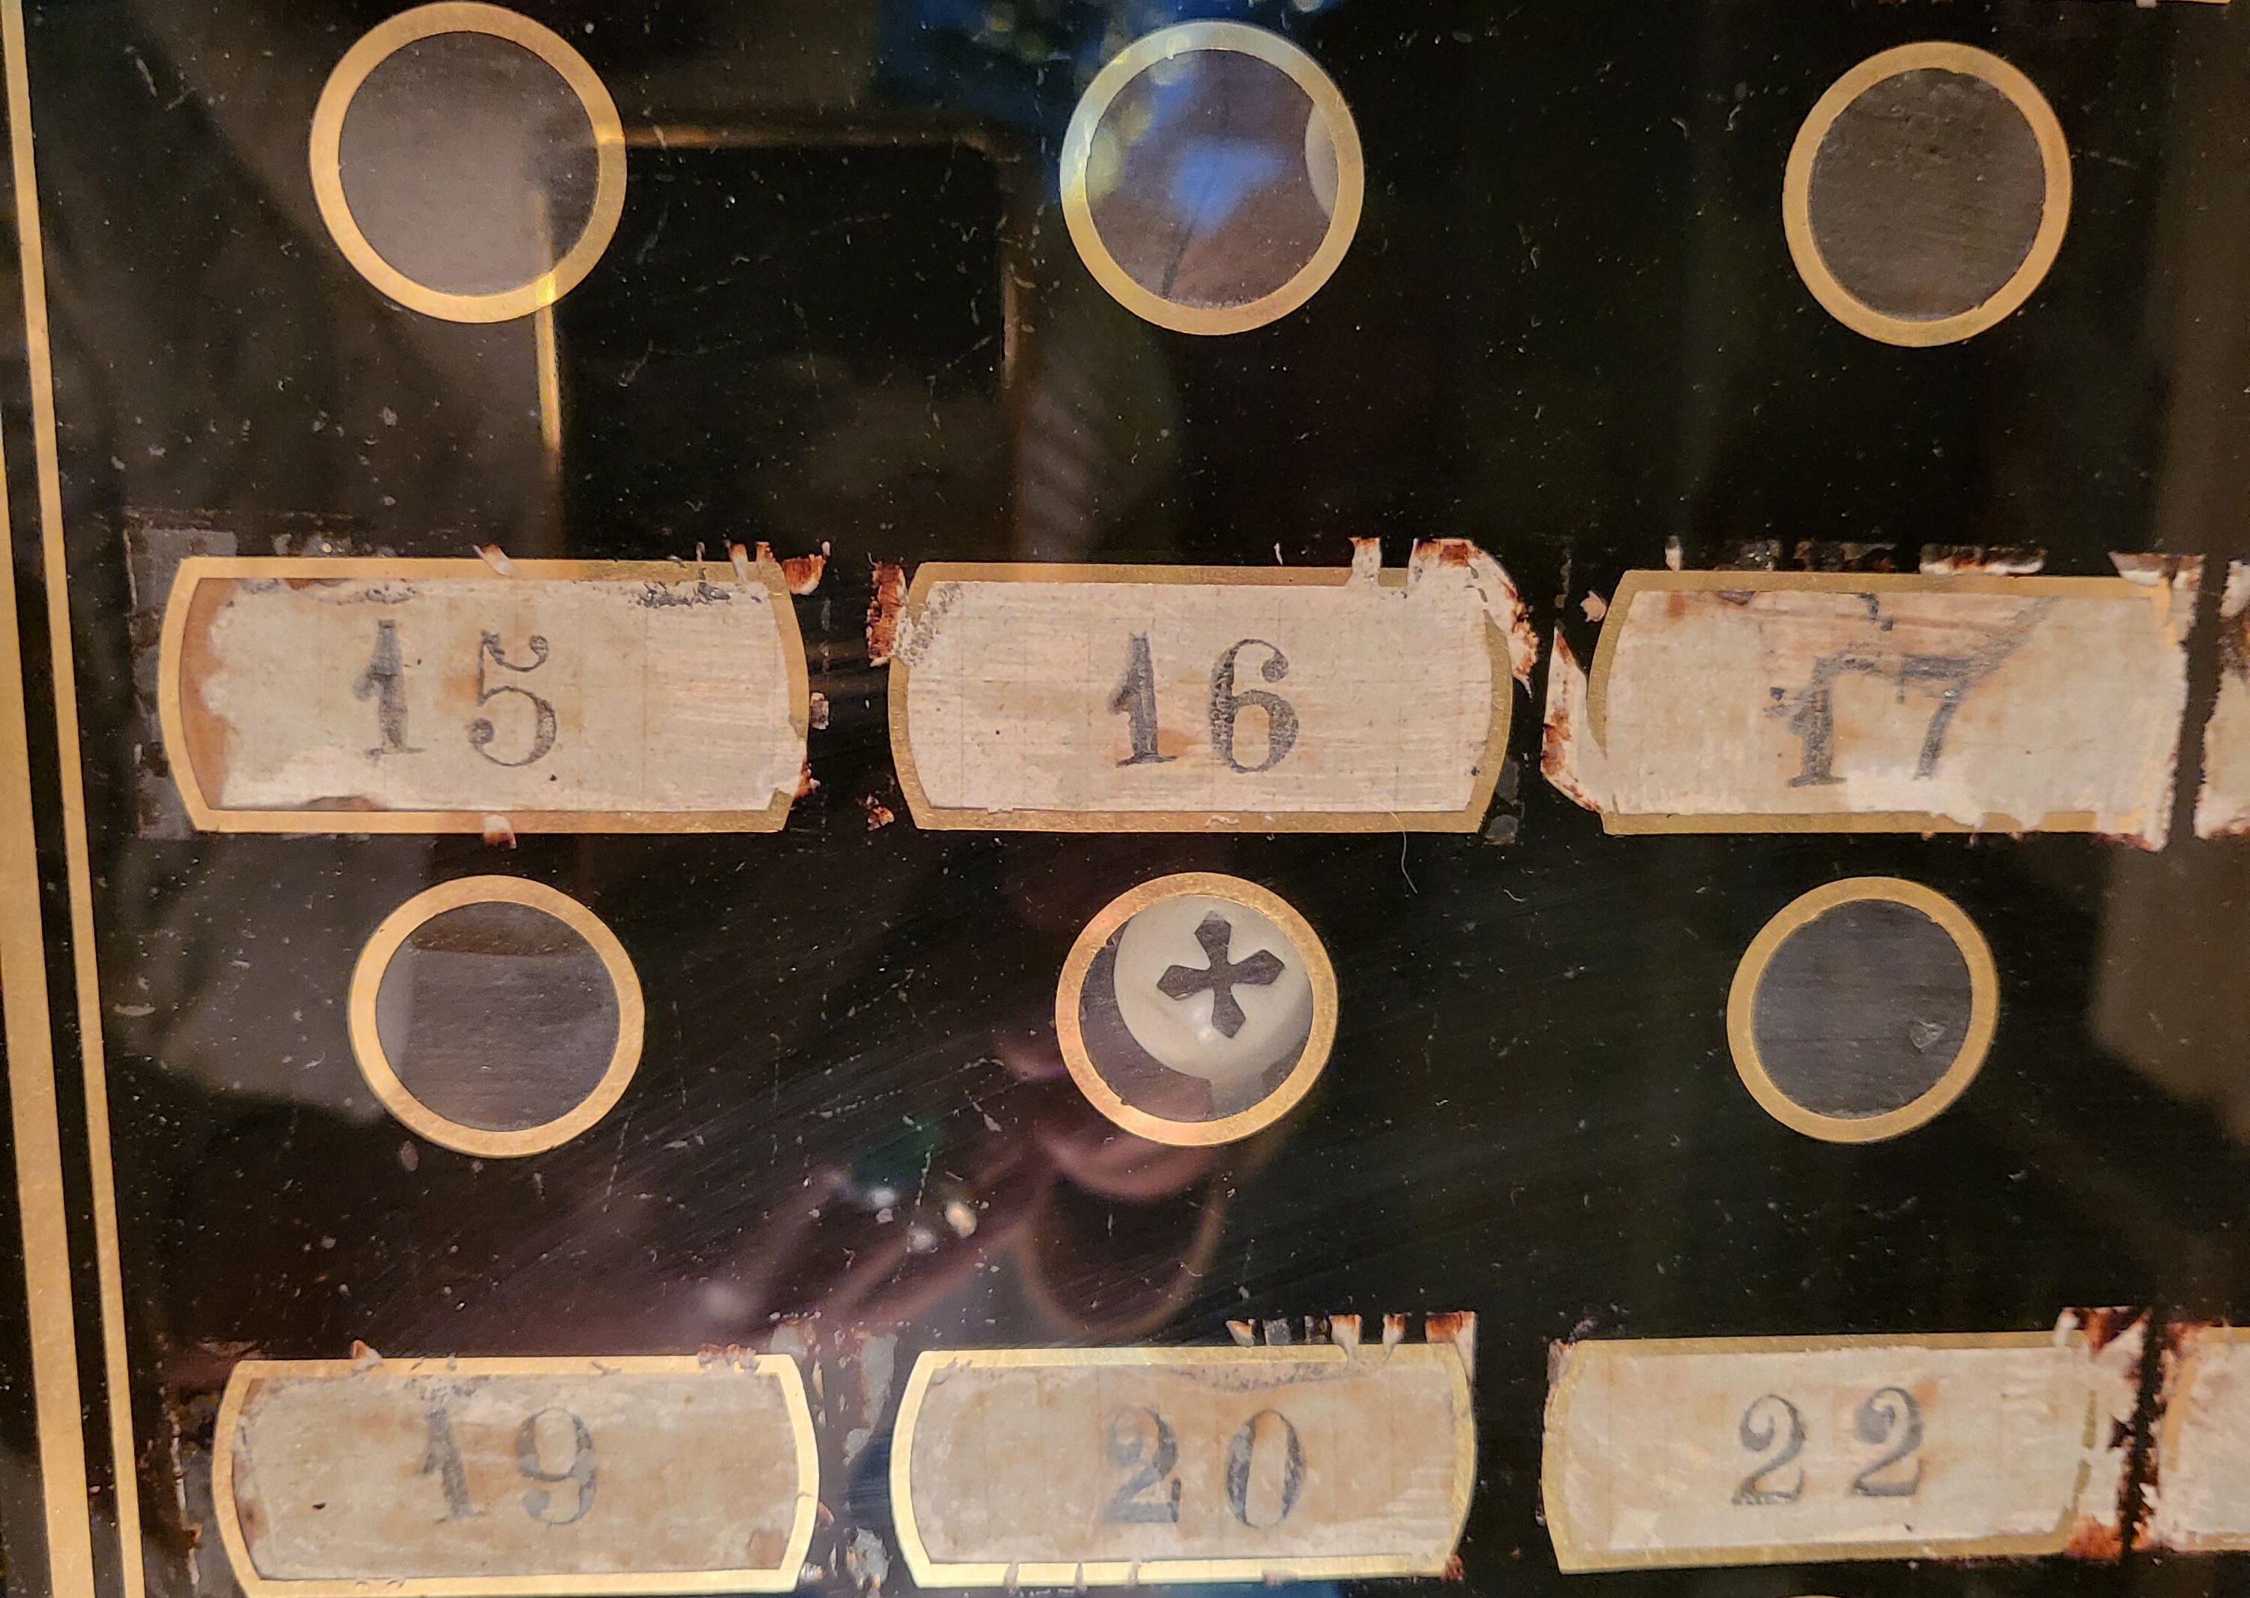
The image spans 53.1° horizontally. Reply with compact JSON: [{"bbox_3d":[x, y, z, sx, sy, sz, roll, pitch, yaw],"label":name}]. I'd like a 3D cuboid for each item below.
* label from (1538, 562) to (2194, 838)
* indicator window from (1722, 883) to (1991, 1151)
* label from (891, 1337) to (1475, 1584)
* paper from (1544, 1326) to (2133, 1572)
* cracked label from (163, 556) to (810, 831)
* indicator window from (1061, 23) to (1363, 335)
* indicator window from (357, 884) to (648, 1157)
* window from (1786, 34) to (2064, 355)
[{"bbox_3d":[0.065,-0.008,0.198,0.058,0.024,0.003,0,11,-4],"label":"label"},{"bbox_3d":[0.067,0.019,0.203,0.025,0.025,0.004,0,11,-4],"label":"indicator window"},{"bbox_3d":[0.006,0.061,0.207,0.054,0.024,0.003,0,11,-4],"label":"label"},{"bbox_3d":[0.066,0.061,0.210,0.056,0.023,0.003,0,11,-4],"label":"paper"},{"bbox_3d":[-0.053,-0.009,0.189,0.053,0.023,0.003,0,11,-4],"label":"cracked label"},{"bbox_3d":[0.007,-0.051,0.185,0.025,0.025,0.004,0,11,-4],"label":"indicator window"},{"bbox_3d":[-0.053,0.019,0.192,0.025,0.025,0.004,0,11,-4],"label":"indicator window"},{"bbox_3d":[0.067,-0.050,0.188,0.025,0.025,0.004,0,11,-4],"label":"window"}]

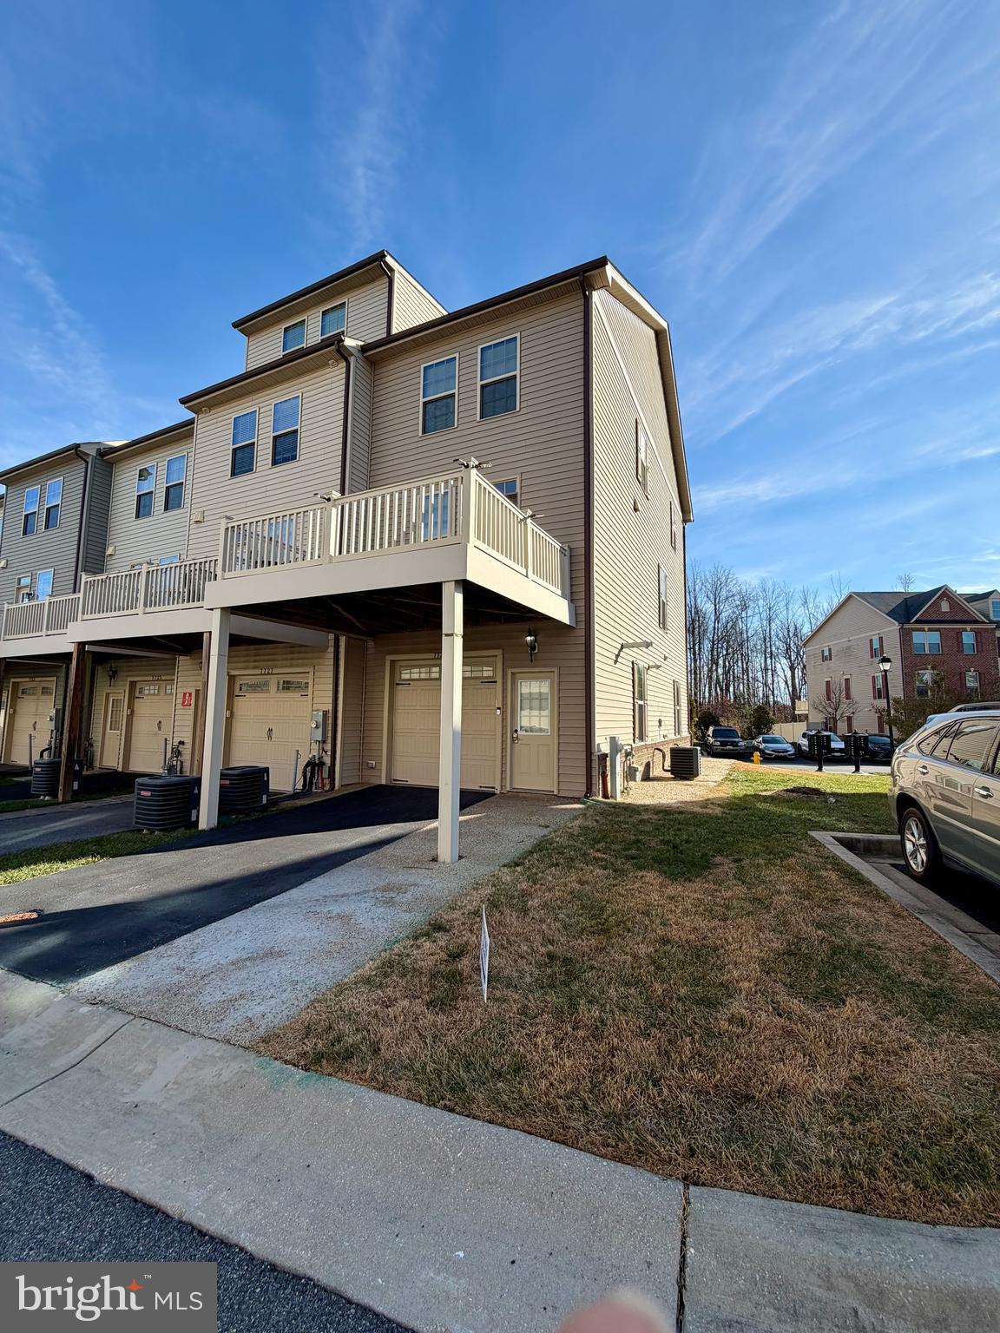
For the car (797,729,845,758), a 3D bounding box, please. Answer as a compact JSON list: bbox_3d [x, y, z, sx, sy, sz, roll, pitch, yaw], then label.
[{"bbox_3d":[19.258,4.753,32.143,1.840,1.700,4.580,-1,-6,15],"label":"car"}]

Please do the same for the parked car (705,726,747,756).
[{"bbox_3d":[14.048,4.781,33.727,1.840,1.840,4.700,-1,-6,16],"label":"parked car"}]

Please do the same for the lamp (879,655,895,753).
[{"bbox_3d":[16.221,1.986,22.436,0.390,5.010,0.390,-1,-6,15],"label":"lamp"}]

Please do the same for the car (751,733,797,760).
[{"bbox_3d":[16.659,4.979,32.920,1.800,1.420,4.600,-1,-6,16],"label":"car"}]

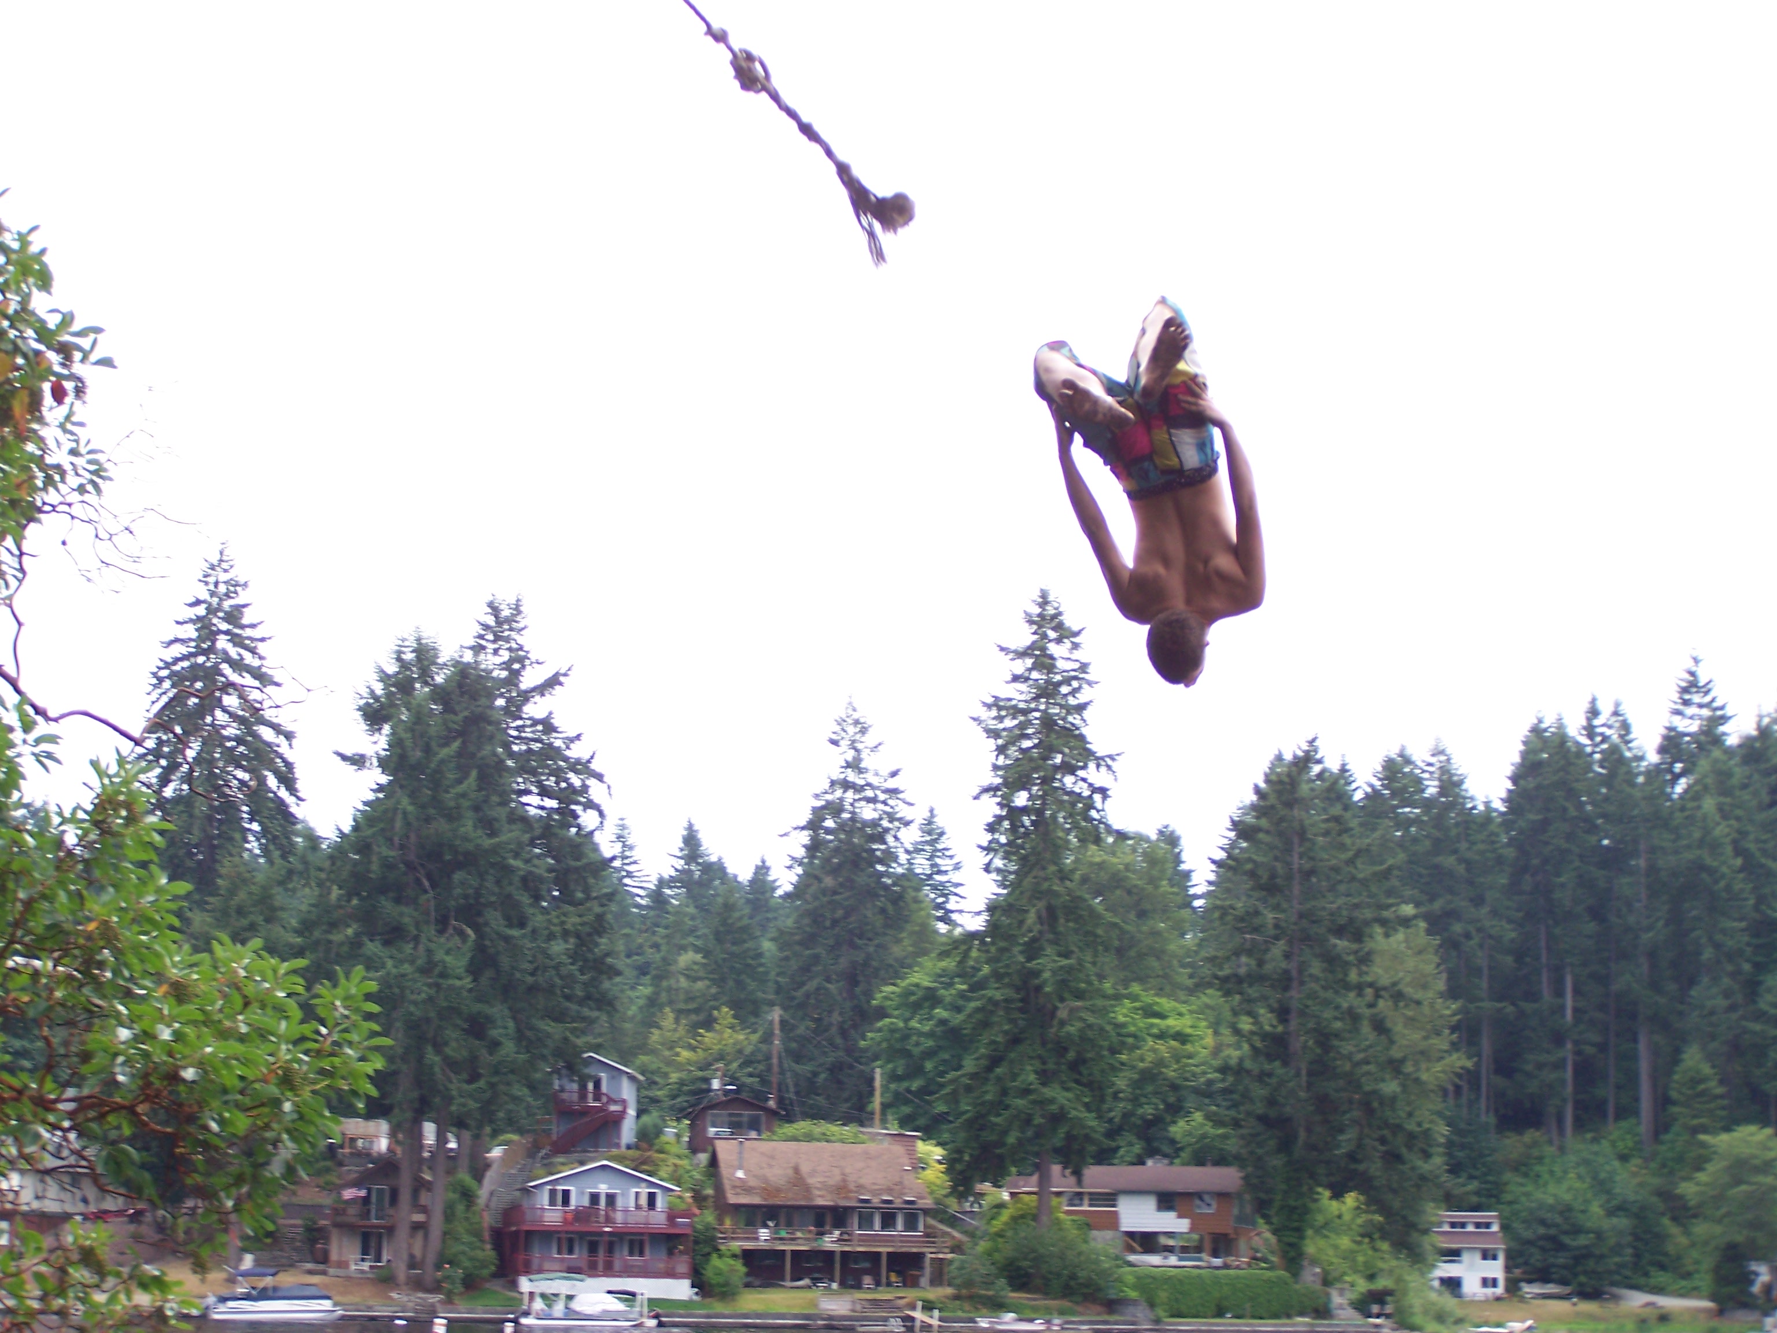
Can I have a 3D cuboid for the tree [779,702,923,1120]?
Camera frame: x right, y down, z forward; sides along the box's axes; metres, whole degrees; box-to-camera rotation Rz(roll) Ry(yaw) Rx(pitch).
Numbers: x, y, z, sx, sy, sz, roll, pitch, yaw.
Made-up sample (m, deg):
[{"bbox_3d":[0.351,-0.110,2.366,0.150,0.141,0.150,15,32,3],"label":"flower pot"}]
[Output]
[{"bbox_3d":[-2.927,18.741,262.000,10.300,31.500,10.300,1,-10,0],"label":"tree"}]

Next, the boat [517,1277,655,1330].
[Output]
[{"bbox_3d":[-15.686,33.030,184.000,7.100,2.700,2.500,1,-10,0],"label":"boat"}]

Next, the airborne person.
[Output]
[{"bbox_3d":[0.776,-0.516,10.500,0.660,1.120,0.660,-2,3,5],"label":"airborne person"}]

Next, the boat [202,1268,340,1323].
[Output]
[{"bbox_3d":[-31.984,32.597,184.000,6.700,2.650,2.500,1,-10,0],"label":"boat"}]

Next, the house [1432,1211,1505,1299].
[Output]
[{"bbox_3d":[53.309,54.010,325.000,6.800,7.900,8.000,0,-10,6],"label":"house"}]

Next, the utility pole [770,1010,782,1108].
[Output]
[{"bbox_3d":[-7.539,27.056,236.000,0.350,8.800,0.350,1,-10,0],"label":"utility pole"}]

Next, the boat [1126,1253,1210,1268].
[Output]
[{"bbox_3d":[16.581,35.478,211.000,5.000,1.250,1.900,1,-10,0],"label":"boat"}]

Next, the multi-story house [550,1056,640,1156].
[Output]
[{"bbox_3d":[-18.237,27.118,220.000,5.100,6.000,5.200,0,-10,7],"label":"multi-story house"}]

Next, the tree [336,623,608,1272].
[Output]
[{"bbox_3d":[-22.890,15.553,195.000,14.000,35.800,13.000,1,-10,0],"label":"tree"}]

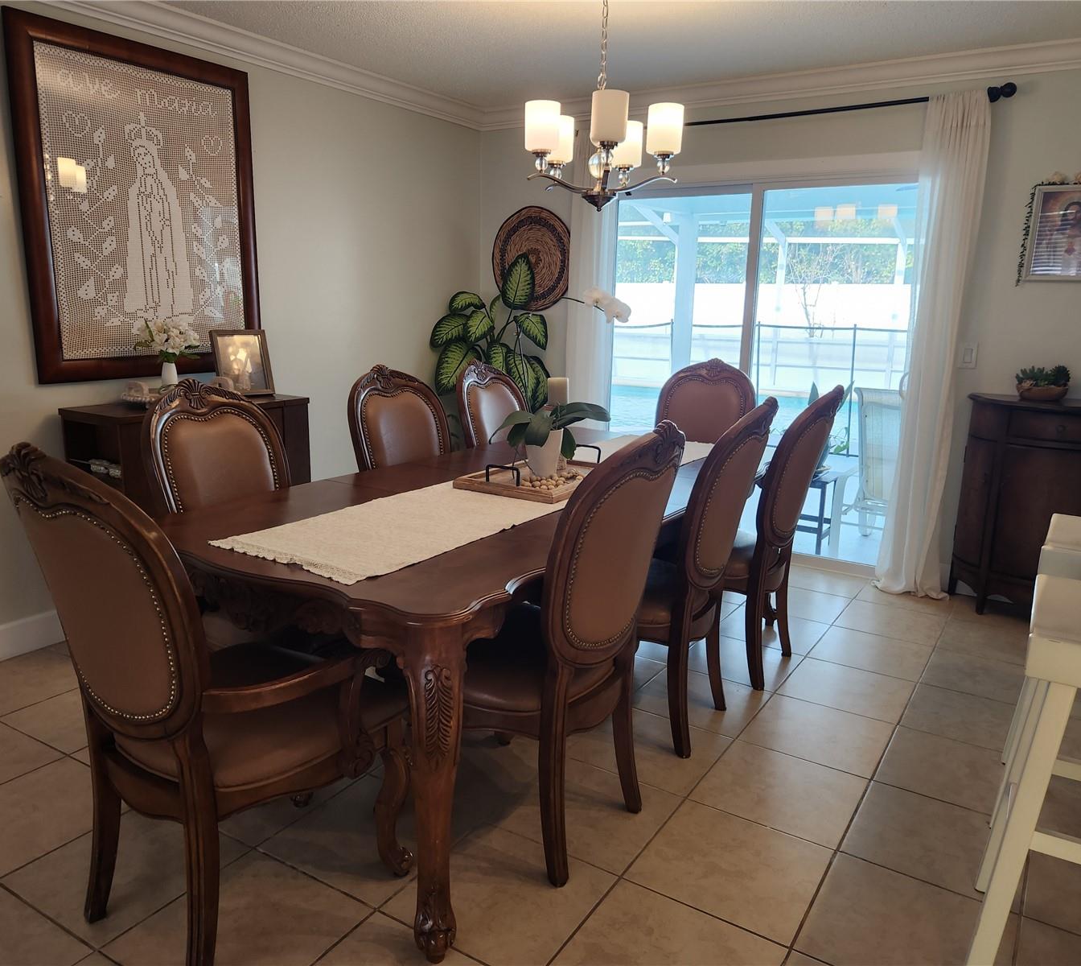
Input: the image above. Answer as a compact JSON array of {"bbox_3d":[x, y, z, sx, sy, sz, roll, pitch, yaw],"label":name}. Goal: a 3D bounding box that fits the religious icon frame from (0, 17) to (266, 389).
[{"bbox_3d":[-1.596,-1.092,3.492,0.040,1.290,1.030,8,14,31],"label":"religious icon frame"}]

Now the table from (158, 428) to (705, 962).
[{"bbox_3d":[-0.022,0.360,3.010,1.183,0.759,2.452,8,14,31],"label":"table"}]

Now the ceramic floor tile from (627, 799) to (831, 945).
[{"bbox_3d":[0.474,0.947,2.110,0.402,0.010,0.402,8,14,31],"label":"ceramic floor tile"}]

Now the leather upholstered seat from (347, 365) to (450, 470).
[{"bbox_3d":[-0.462,0.089,3.500,0.660,1.090,0.560,11,15,39],"label":"leather upholstered seat"}]

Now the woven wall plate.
[{"bbox_3d":[-0.051,-1.364,5.200,0.620,0.620,0.040,8,13,31],"label":"woven wall plate"}]

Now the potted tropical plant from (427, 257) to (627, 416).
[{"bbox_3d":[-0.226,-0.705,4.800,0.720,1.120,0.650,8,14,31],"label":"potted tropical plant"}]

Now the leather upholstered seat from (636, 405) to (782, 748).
[{"bbox_3d":[0.381,0.248,2.740,0.660,1.080,0.560,8,14,31],"label":"leather upholstered seat"}]

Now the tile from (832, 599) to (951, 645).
[{"bbox_3d":[1.565,0.624,3.818,0.400,0.010,0.400,8,13,31],"label":"tile"}]

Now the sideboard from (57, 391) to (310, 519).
[{"bbox_3d":[-1.444,0.126,3.638,0.410,0.930,0.910,8,13,31],"label":"sideboard"}]

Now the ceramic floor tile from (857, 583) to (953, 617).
[{"bbox_3d":[1.777,0.557,4.142,0.402,0.010,0.397,8,14,31],"label":"ceramic floor tile"}]

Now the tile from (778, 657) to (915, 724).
[{"bbox_3d":[1.130,0.754,3.138,0.400,0.010,0.400,8,13,31],"label":"tile"}]

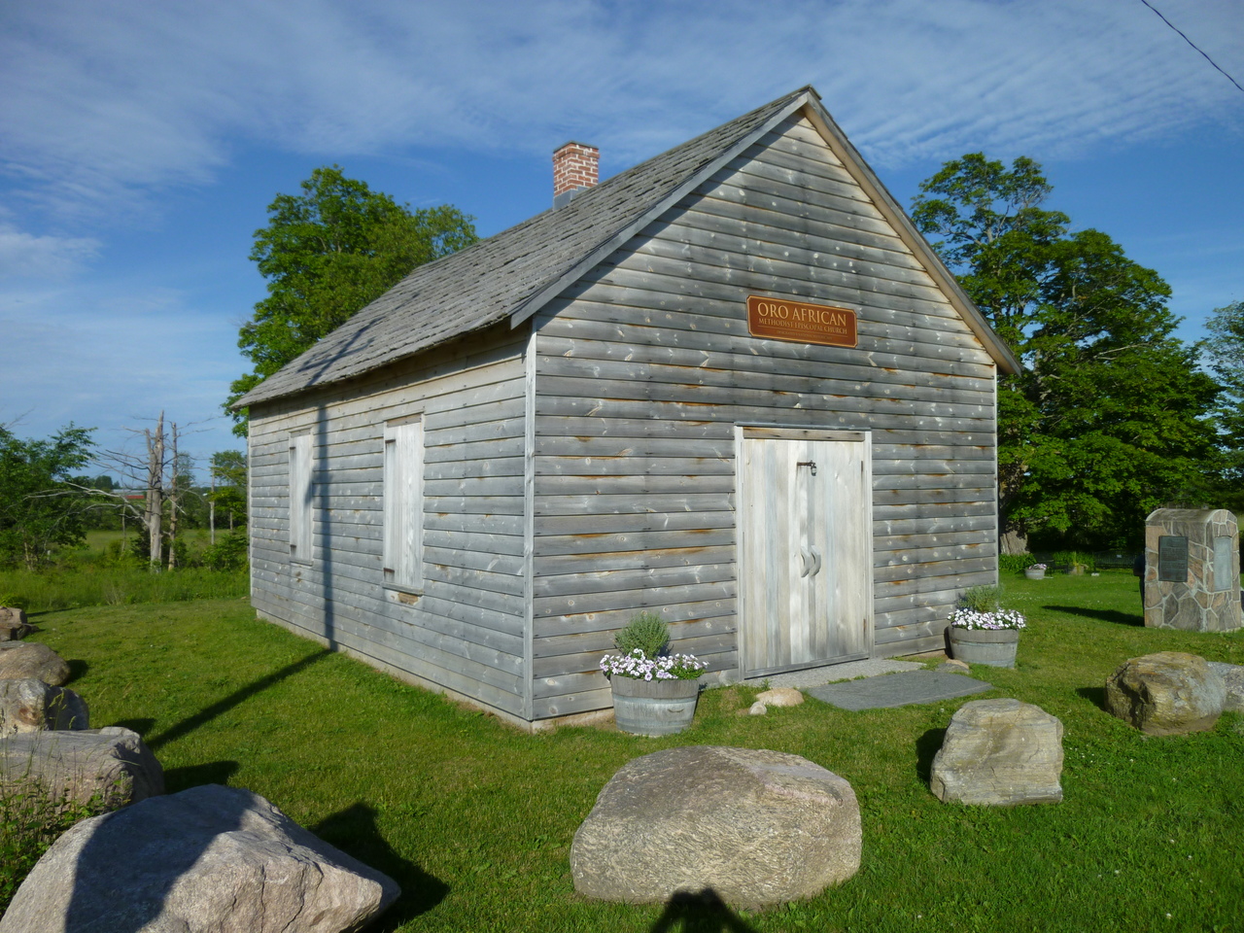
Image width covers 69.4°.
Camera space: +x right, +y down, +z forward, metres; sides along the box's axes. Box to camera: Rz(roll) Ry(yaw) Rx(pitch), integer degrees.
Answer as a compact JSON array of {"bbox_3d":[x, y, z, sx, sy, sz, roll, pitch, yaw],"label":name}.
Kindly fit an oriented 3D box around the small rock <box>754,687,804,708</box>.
[{"bbox_3d":[1.308,1.866,7.312,0.370,0.130,0.280,-1,-2,10],"label":"small rock"}]

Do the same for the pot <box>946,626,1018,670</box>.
[{"bbox_3d":[3.701,1.806,9.052,0.643,0.356,0.643,1,-2,-35],"label":"pot"}]

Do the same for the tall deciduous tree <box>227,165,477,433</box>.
[{"bbox_3d":[-8.936,-3.360,30.095,9.000,13.357,9.000,0,-2,0],"label":"tall deciduous tree"}]

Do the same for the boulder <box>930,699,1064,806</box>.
[{"bbox_3d":[2.092,1.582,5.045,0.690,0.500,0.480,-1,-2,22],"label":"boulder"}]

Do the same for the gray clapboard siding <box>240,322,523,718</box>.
[{"bbox_3d":[-3.171,0.462,10.206,0.120,3.036,8.910,1,-2,-35],"label":"gray clapboard siding"}]

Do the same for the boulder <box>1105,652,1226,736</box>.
[{"bbox_3d":[3.909,1.623,6.483,0.750,0.490,0.660,-1,-2,31],"label":"boulder"}]

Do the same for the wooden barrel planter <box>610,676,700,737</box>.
[{"bbox_3d":[0.250,1.743,6.660,0.660,0.368,0.660,0,-2,0],"label":"wooden barrel planter"}]

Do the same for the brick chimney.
[{"bbox_3d":[-0.572,-3.582,11.262,0.410,0.770,0.410,1,-2,-35],"label":"brick chimney"}]

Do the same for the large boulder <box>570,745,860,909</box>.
[{"bbox_3d":[0.419,1.538,4.017,1.250,0.540,0.820,-1,-2,6],"label":"large boulder"}]

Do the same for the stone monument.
[{"bbox_3d":[7.242,1.273,11.435,0.840,1.500,0.700,1,-2,-33],"label":"stone monument"}]

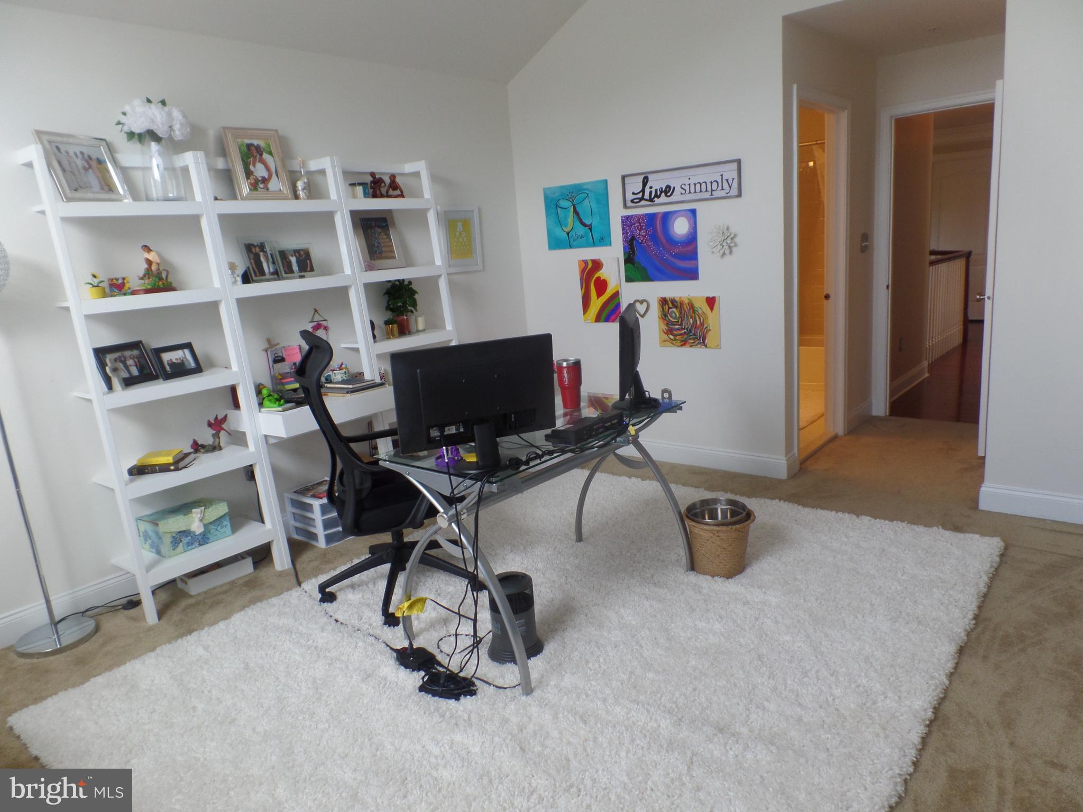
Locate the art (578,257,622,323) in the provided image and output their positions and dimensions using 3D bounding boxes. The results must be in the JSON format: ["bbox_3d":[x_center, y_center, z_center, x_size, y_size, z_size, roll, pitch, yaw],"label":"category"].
[{"bbox_3d":[0.390,-0.741,4.631,0.311,0.410,0.028,6,17,41],"label":"art"}]

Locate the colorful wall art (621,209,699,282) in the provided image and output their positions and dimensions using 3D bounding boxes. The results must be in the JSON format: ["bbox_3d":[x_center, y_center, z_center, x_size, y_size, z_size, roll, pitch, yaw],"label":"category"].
[{"bbox_3d":[0.708,-0.947,4.285,0.512,0.400,0.025,6,17,41],"label":"colorful wall art"}]

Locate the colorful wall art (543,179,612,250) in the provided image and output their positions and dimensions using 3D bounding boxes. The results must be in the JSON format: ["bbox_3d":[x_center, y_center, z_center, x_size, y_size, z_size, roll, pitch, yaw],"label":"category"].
[{"bbox_3d":[0.234,-1.222,4.630,0.524,0.402,0.025,6,17,41],"label":"colorful wall art"}]

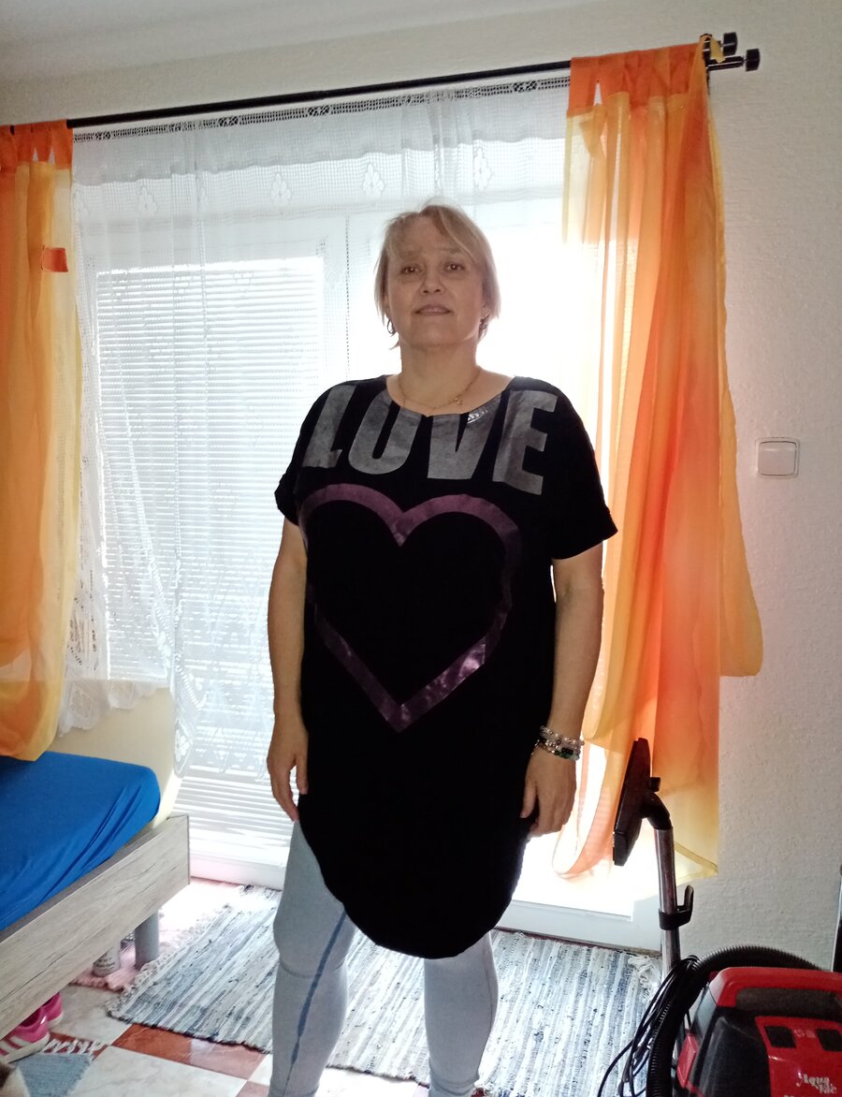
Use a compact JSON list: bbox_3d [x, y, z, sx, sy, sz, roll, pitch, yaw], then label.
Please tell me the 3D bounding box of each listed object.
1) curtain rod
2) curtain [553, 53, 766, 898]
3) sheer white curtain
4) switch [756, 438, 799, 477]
[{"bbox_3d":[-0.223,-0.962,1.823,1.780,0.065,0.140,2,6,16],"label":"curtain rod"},{"bbox_3d":[0.487,-0.124,1.692,0.395,1.675,0.150,2,6,16],"label":"curtain"},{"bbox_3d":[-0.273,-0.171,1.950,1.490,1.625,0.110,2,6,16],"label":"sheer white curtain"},{"bbox_3d":[0.725,-0.183,1.712,0.082,0.082,0.015,2,6,16],"label":"switch"}]

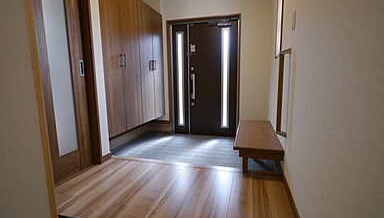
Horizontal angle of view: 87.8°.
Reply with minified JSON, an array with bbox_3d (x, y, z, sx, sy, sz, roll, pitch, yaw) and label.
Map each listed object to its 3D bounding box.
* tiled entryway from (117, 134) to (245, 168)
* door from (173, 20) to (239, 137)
[{"bbox_3d":[-0.039,0.588,3.009,1.995,0.045,1.470,2,9,16],"label":"tiled entryway"},{"bbox_3d":[0.224,-0.498,3.561,1.145,1.964,0.080,2,9,16],"label":"door"}]

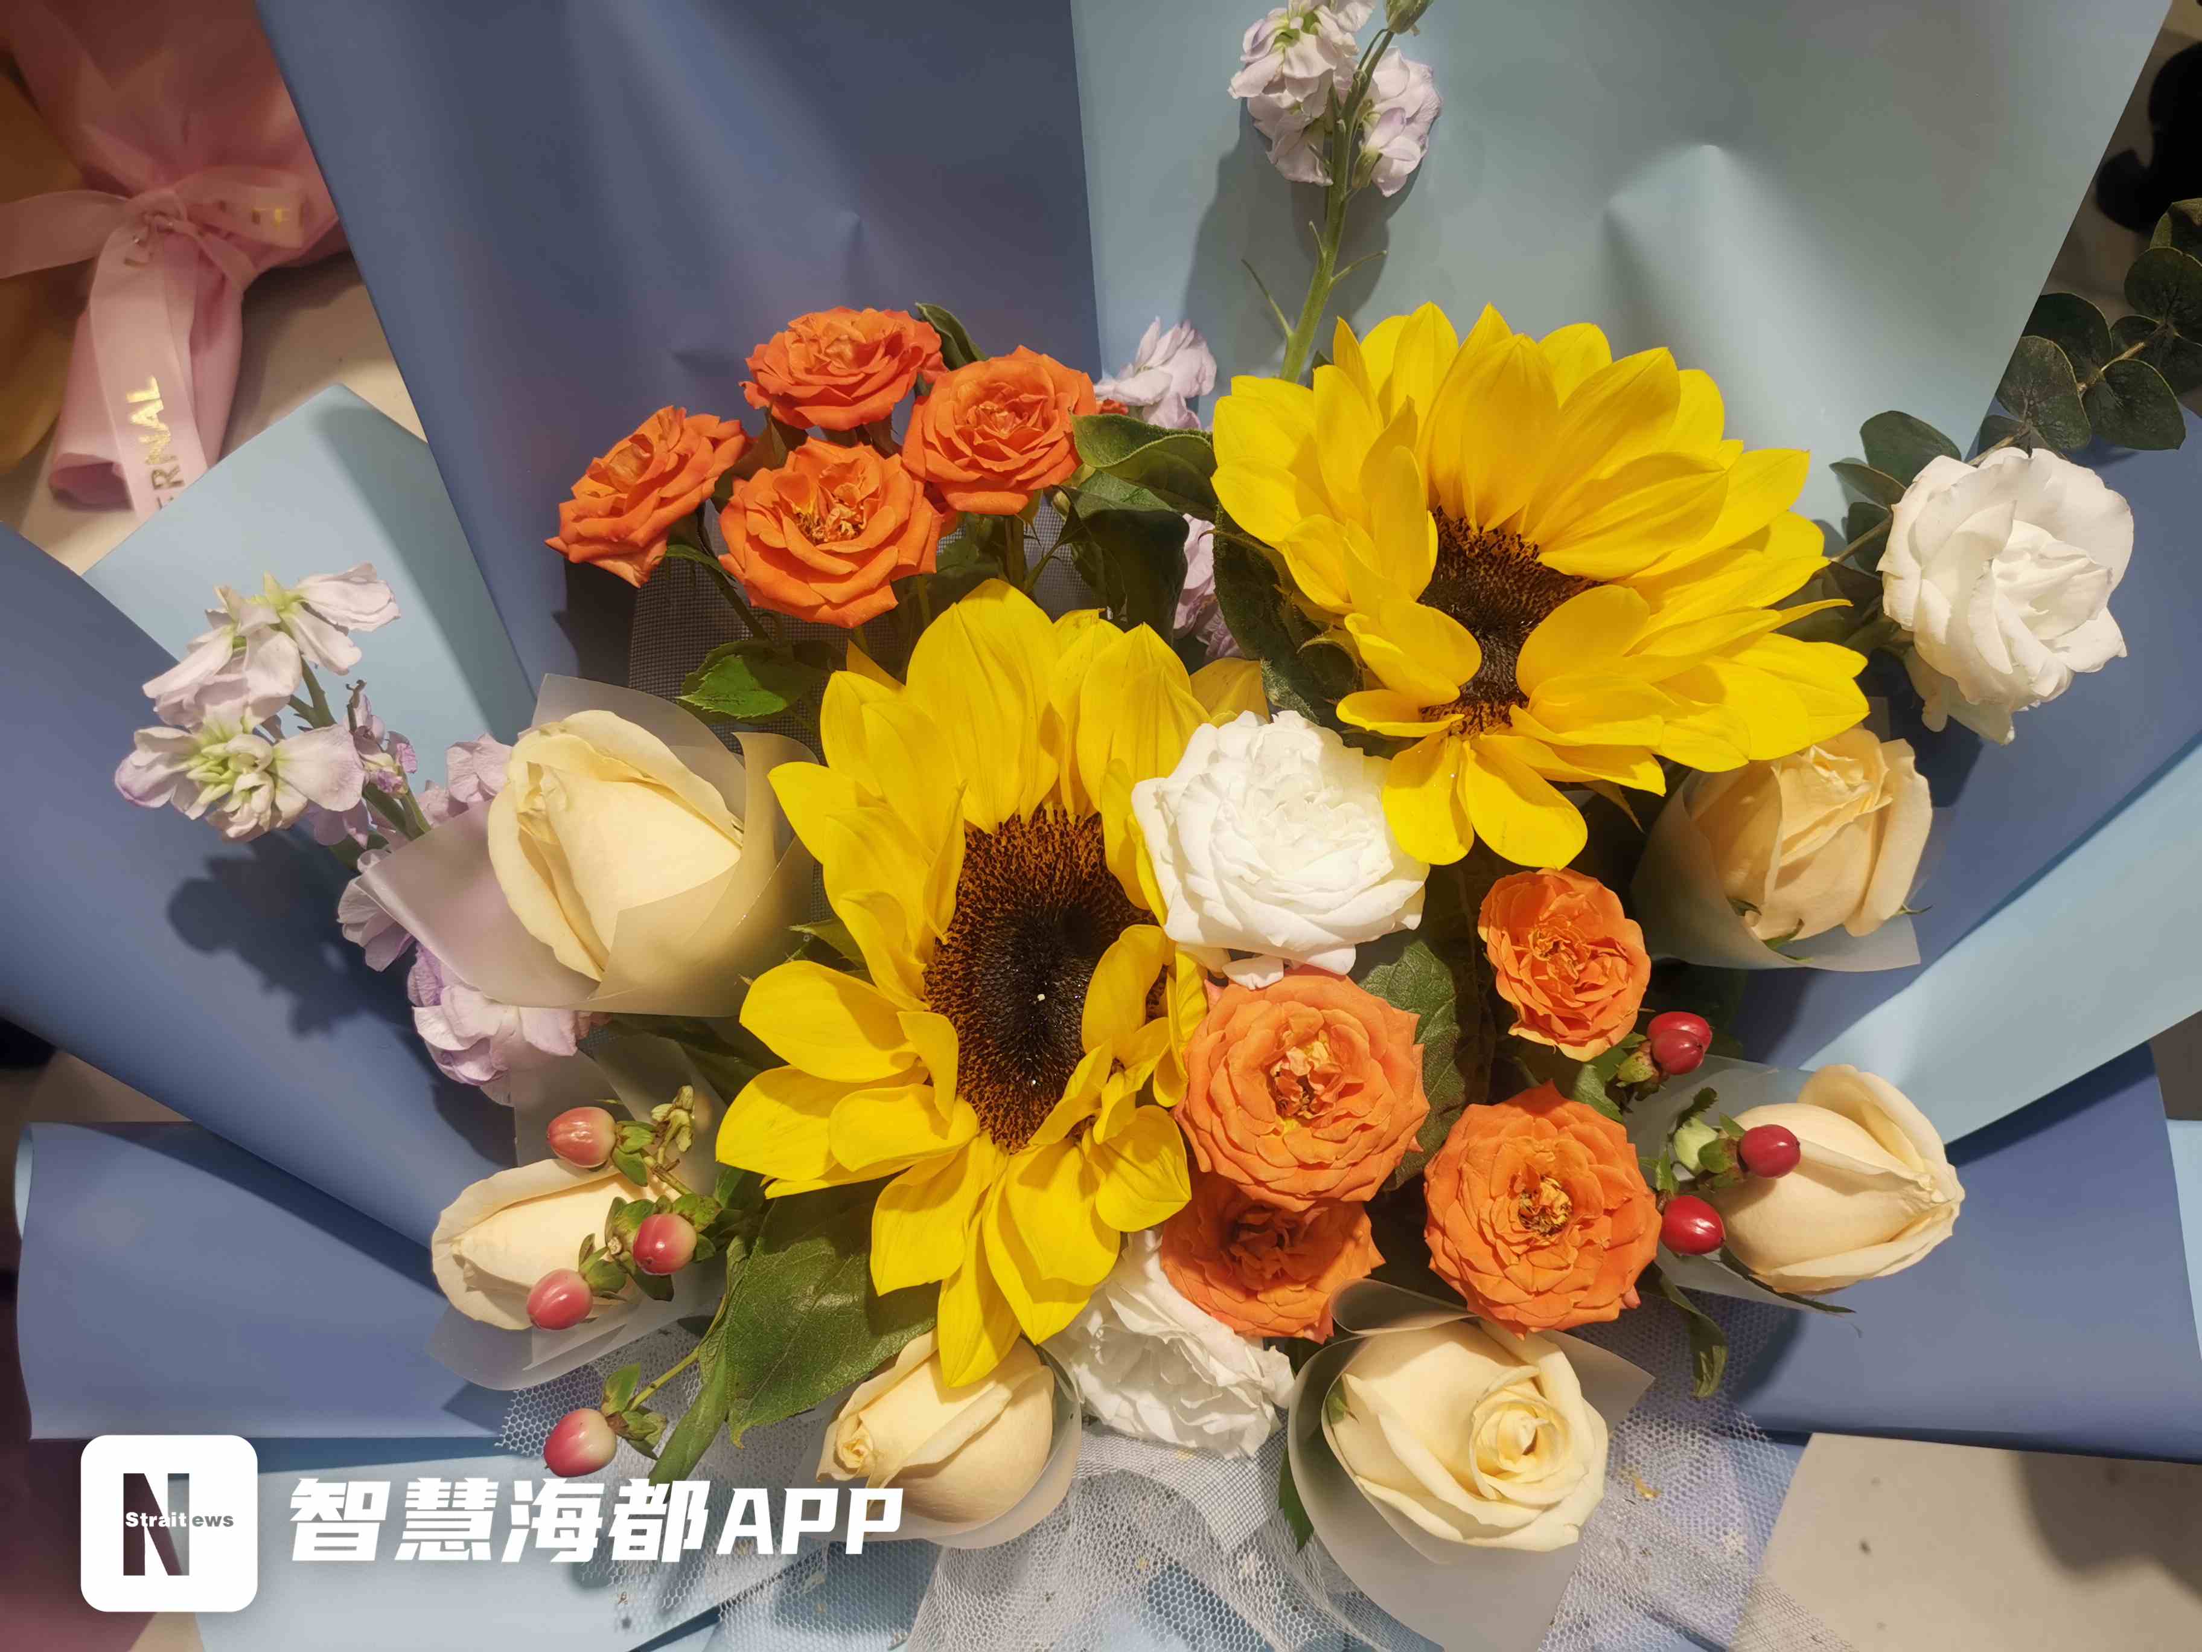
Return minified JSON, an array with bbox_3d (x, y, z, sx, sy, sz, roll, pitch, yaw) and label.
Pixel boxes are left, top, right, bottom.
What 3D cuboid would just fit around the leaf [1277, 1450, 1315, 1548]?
[{"bbox_3d":[0.048,0.162,0.415,0.011,0.027,0.005,-5,6,17],"label":"leaf"}]

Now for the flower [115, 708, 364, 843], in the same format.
[{"bbox_3d":[-0.208,-0.013,0.415,0.056,0.036,0.033,0,81,18],"label":"flower"}]

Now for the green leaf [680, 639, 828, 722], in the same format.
[{"bbox_3d":[-0.084,-0.035,0.415,0.037,0.007,0.025,-8,46,-12],"label":"green leaf"}]

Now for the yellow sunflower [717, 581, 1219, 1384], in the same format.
[{"bbox_3d":[-0.025,0.032,0.352,0.123,0.052,0.153,0,82,28],"label":"yellow sunflower"}]

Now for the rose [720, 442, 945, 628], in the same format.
[{"bbox_3d":[-0.062,-0.067,0.395,0.050,0.035,0.050,1,63,-3],"label":"rose"}]

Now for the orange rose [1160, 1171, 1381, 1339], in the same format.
[{"bbox_3d":[0.038,0.093,0.385,0.049,0.034,0.049,0,84,-2],"label":"orange rose"}]

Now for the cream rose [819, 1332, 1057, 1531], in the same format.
[{"bbox_3d":[-0.036,0.135,0.385,0.056,0.044,0.044,-23,16,-38],"label":"cream rose"}]

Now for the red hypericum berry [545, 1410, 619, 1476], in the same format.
[{"bbox_3d":[-0.111,0.131,0.365,0.015,0.013,0.013,-28,91,-27],"label":"red hypericum berry"}]

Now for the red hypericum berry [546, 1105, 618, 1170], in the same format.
[{"bbox_3d":[-0.109,0.065,0.360,0.015,0.013,0.013,-3,91,-27],"label":"red hypericum berry"}]

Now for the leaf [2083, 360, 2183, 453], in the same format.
[{"bbox_3d":[0.256,-0.104,0.425,0.026,0.005,0.020,27,72,10],"label":"leaf"}]

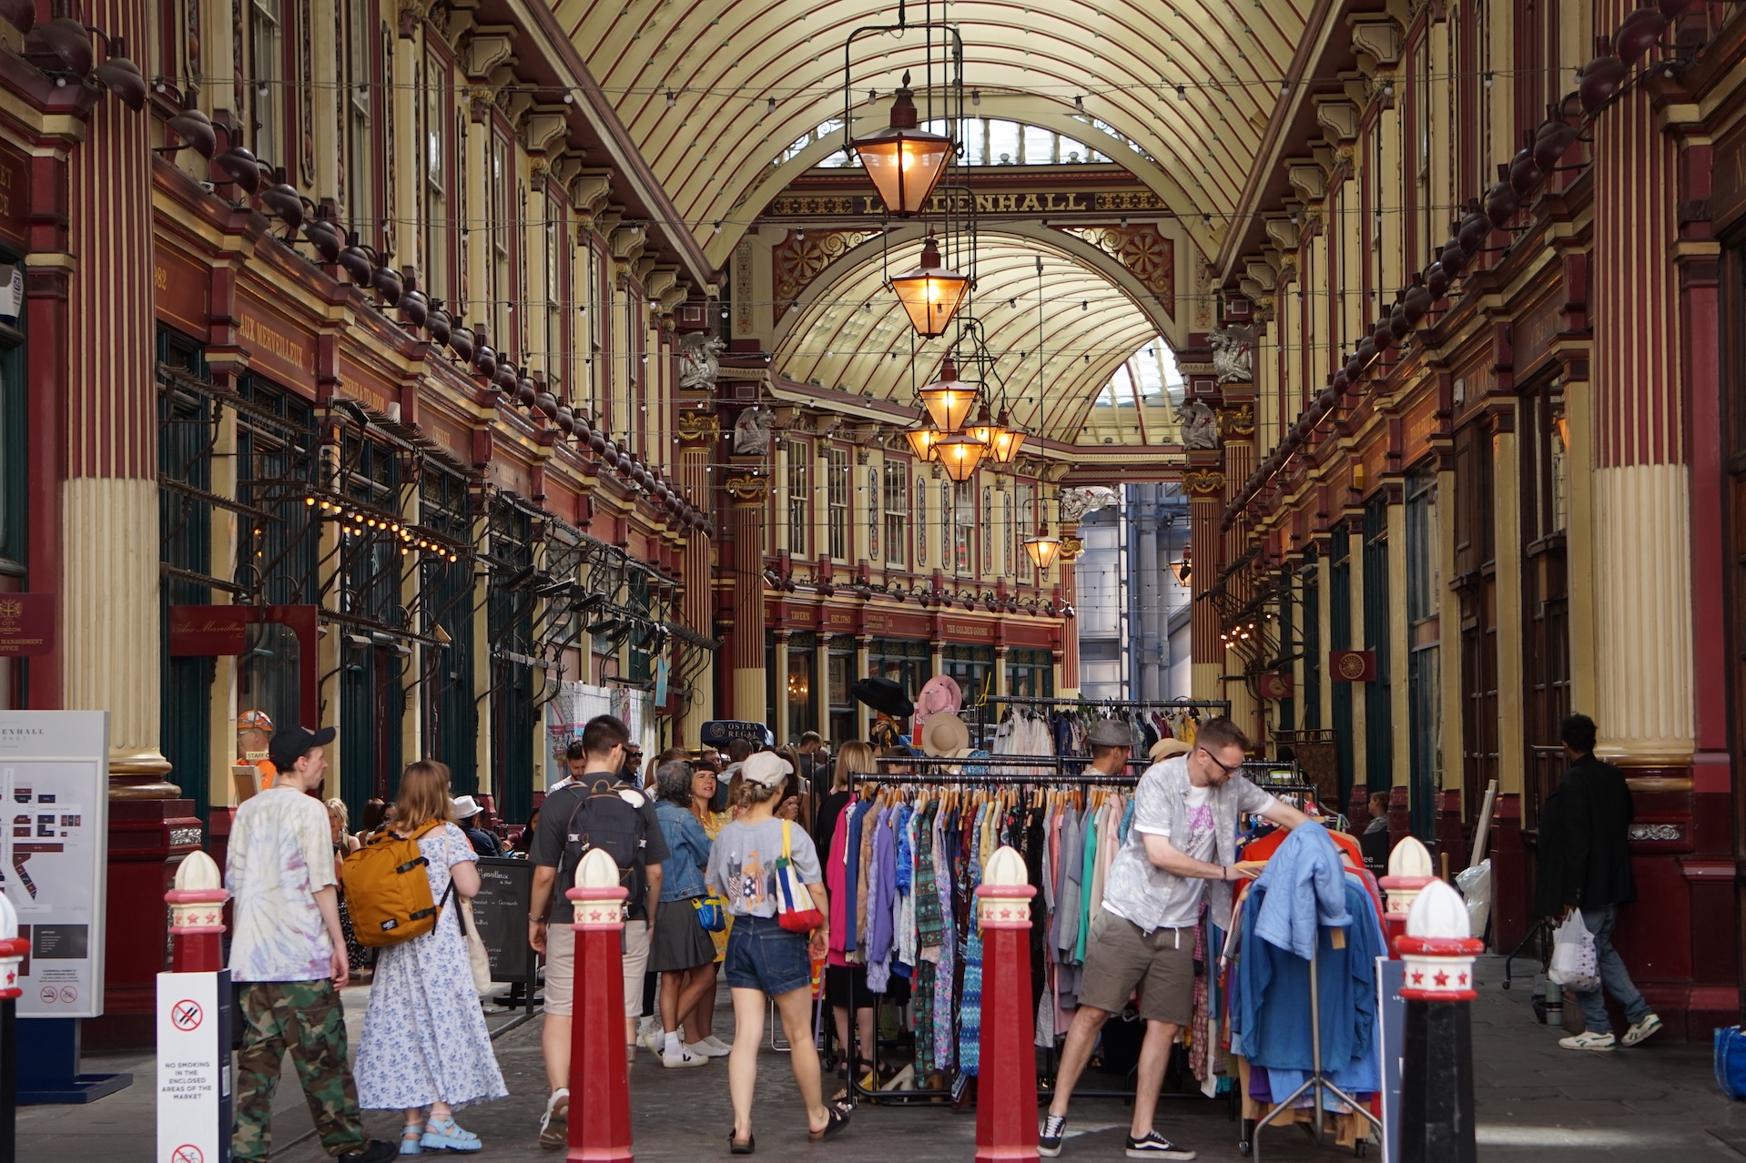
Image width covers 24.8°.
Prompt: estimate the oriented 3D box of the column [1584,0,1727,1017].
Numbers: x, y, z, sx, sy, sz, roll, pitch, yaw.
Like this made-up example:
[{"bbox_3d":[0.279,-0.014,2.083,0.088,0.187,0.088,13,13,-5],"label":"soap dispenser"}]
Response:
[{"bbox_3d":[4.412,-0.519,22.651,0.770,6.200,0.770,-1,-3,2],"label":"column"}]

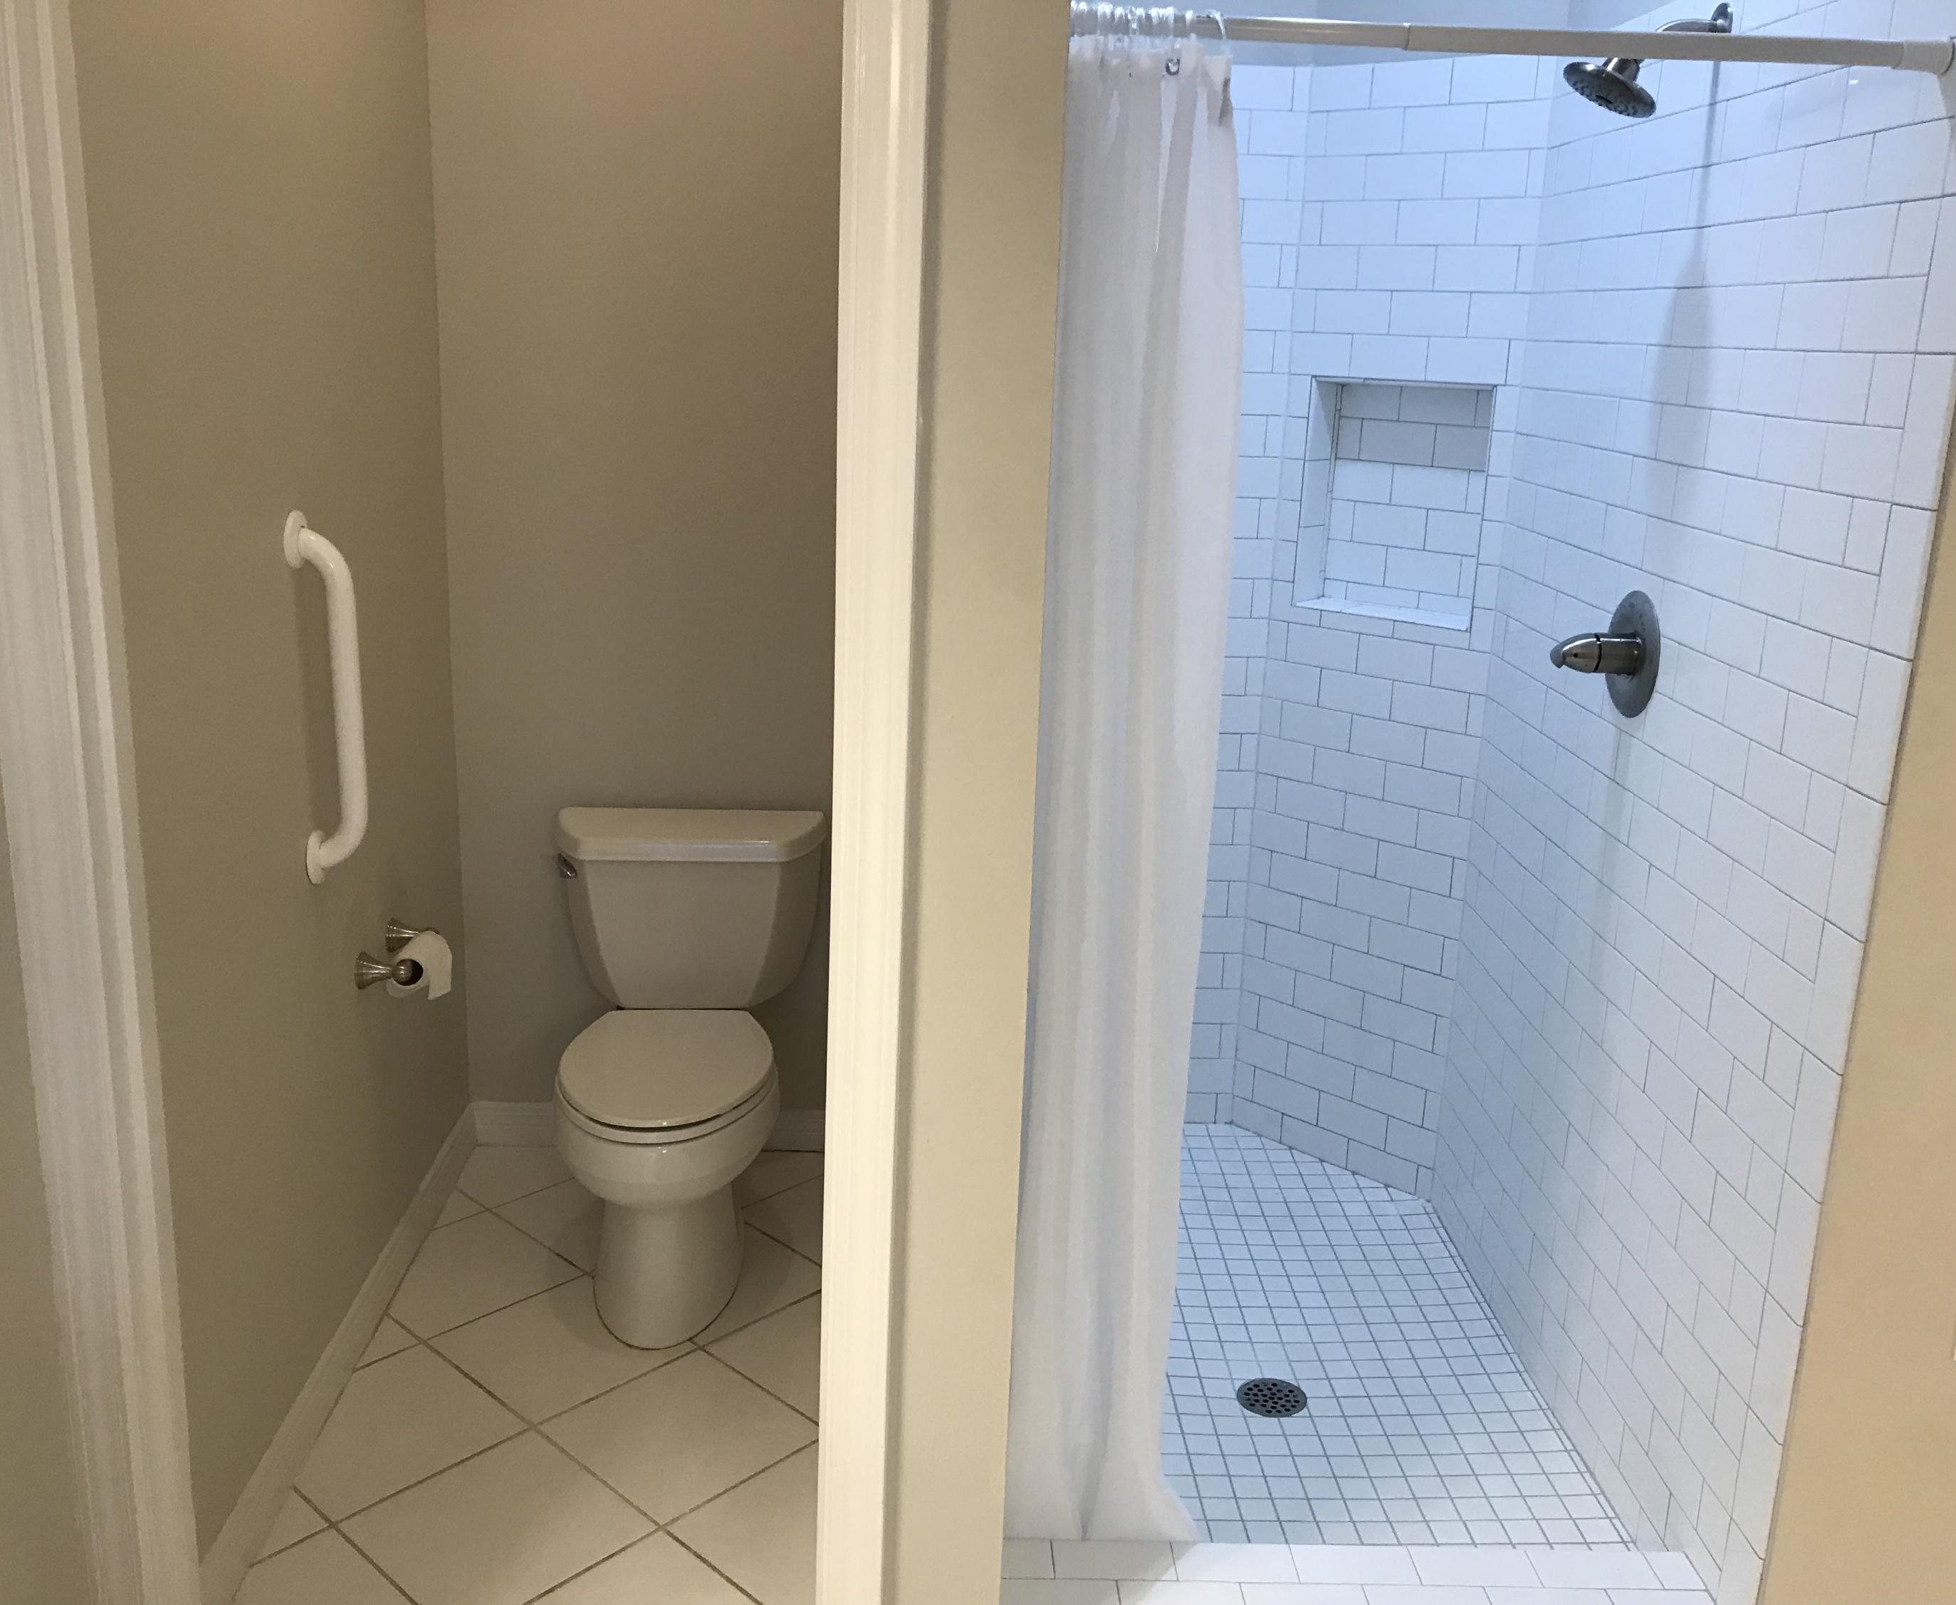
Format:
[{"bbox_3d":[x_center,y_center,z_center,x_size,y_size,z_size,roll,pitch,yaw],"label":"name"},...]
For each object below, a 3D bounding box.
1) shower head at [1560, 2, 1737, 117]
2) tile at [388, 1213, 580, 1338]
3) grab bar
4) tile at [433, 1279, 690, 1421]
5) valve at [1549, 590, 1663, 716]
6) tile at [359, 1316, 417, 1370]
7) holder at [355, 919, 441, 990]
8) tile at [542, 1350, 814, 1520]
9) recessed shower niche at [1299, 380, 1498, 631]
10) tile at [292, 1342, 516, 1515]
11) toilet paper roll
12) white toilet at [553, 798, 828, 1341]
[{"bbox_3d":[0.867,-0.971,2.260,0.205,0.147,0.135,1,15,-2],"label":"shower head"},{"bbox_3d":[-0.892,0.815,2.979,0.305,0.010,0.305,15,19,41],"label":"tile"},{"bbox_3d":[-0.900,-0.138,2.422,0.080,0.530,0.077,2,14,-3],"label":"grab bar"},{"bbox_3d":[-0.665,0.876,2.776,0.305,0.010,0.305,15,19,41],"label":"tile"},{"bbox_3d":[0.889,-0.216,2.500,0.118,0.180,0.178,1,15,-2],"label":"valve"},{"bbox_3d":[-0.964,0.862,2.751,0.116,0.010,0.116,15,20,41],"label":"tile"},{"bbox_3d":[-0.927,0.243,2.791,0.082,0.058,0.222,2,14,-3],"label":"holder"},{"bbox_3d":[-0.439,0.938,2.572,0.305,0.010,0.305,15,19,41],"label":"tile"},{"bbox_3d":[0.797,-0.566,3.245,0.376,0.434,0.095,15,20,41],"label":"recessed shower niche"},{"bbox_3d":[-0.875,0.921,2.542,0.303,0.010,0.303,15,20,41],"label":"tile"},{"bbox_3d":[-0.904,0.264,2.798,0.078,0.090,0.104,2,14,-3],"label":"toilet paper roll"},{"bbox_3d":[-0.504,0.443,2.966,0.465,0.708,0.703,1,15,-2],"label":"white toilet"}]

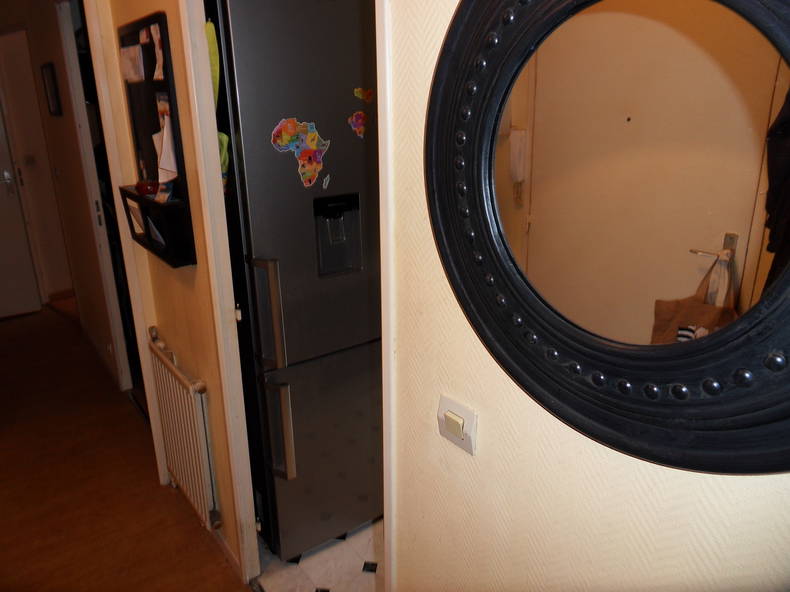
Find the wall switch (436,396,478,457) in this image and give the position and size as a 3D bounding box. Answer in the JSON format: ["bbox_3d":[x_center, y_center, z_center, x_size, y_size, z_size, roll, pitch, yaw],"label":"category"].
[{"bbox_3d":[0.099,0.210,0.892,0.015,0.080,0.081,-14,21,-36],"label":"wall switch"}]

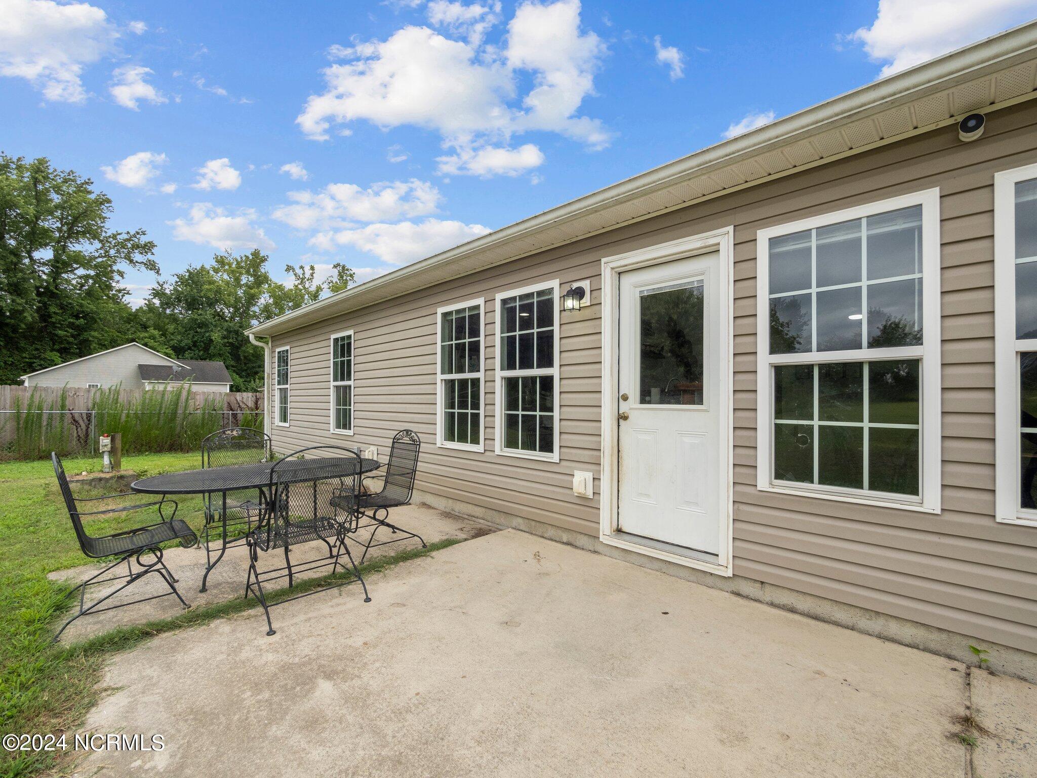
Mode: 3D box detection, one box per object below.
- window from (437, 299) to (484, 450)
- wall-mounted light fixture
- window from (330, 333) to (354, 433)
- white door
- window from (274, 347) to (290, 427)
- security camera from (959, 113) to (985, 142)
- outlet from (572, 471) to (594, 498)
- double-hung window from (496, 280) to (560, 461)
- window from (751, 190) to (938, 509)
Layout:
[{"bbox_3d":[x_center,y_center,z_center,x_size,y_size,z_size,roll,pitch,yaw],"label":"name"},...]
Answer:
[{"bbox_3d":[-0.621,-0.133,4.490,0.775,1.555,0.060,-1,-1,43],"label":"window"},{"bbox_3d":[0.451,-0.739,3.364,0.180,0.265,0.190,-1,-1,43],"label":"wall-mounted light fixture"},{"bbox_3d":[-2.706,-0.082,6.457,0.775,1.555,0.060,-1,-1,43],"label":"window"},{"bbox_3d":[1.077,0.098,3.010,0.800,2.020,0.055,-1,-1,43],"label":"white door"},{"bbox_3d":[-4.675,-0.036,8.342,0.775,1.555,0.060,-1,-1,43],"label":"window"},{"bbox_3d":[2.082,-1.200,1.929,0.084,0.084,0.086,-1,-1,43],"label":"security camera"},{"bbox_3d":[0.511,0.774,3.373,0.177,0.207,0.080,-1,-1,43],"label":"outlet"},{"bbox_3d":[0.073,-0.144,3.850,0.775,1.555,0.060,-1,-1,43],"label":"double-hung window"},{"bbox_3d":[1.735,-0.181,2.275,0.775,1.555,0.060,-1,-1,43],"label":"window"}]

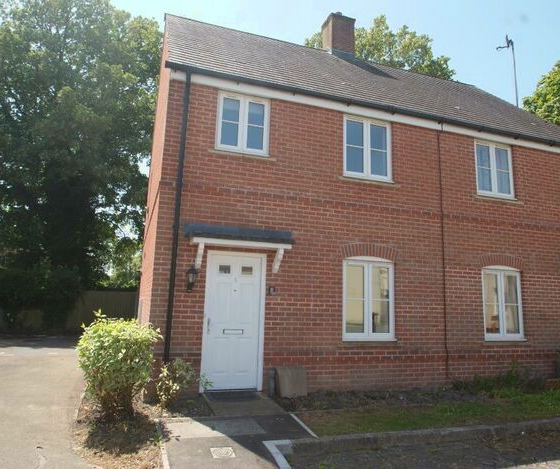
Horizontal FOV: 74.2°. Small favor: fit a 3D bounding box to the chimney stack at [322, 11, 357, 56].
[{"bbox_3d":[1.869,-6.009,11.698,0.800,1.420,0.660,5,-10,-17],"label":"chimney stack"}]

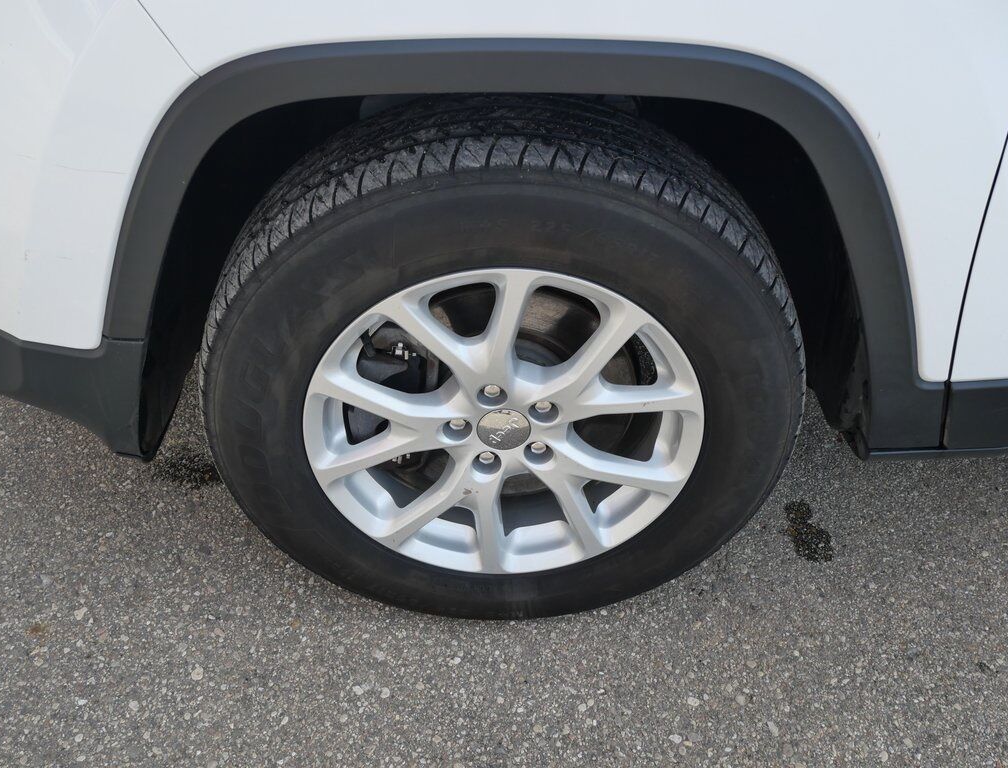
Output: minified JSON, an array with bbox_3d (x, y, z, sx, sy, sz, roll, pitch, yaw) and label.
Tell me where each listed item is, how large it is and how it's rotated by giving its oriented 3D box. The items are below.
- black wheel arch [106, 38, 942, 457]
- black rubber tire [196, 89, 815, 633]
[{"bbox_3d":[0.037,-0.135,1.108,0.905,0.488,0.110,-1,38,-1],"label":"black wheel arch"},{"bbox_3d":[-0.002,-0.001,1.323,0.722,0.712,0.228,-1,38,-1],"label":"black rubber tire"}]

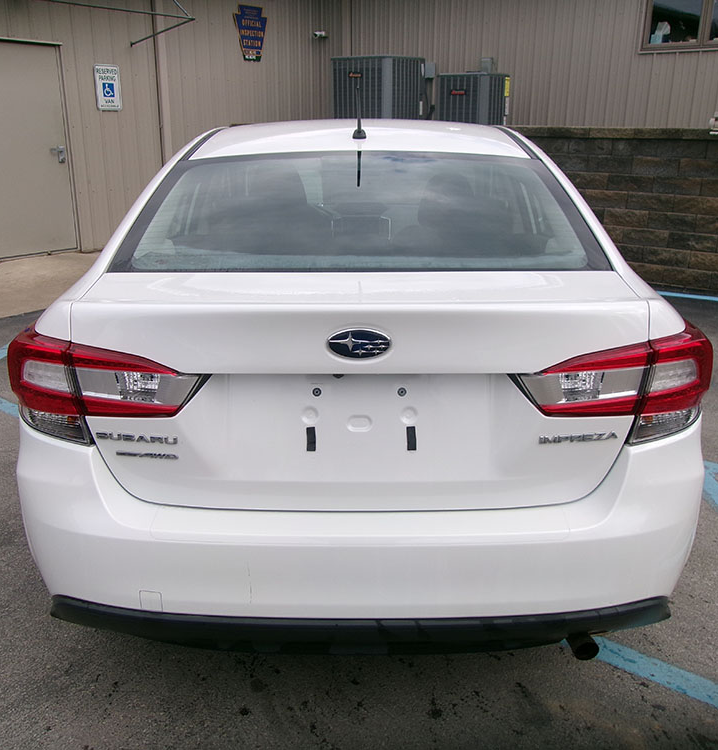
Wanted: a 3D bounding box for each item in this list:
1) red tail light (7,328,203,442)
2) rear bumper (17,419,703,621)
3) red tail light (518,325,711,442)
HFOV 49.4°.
[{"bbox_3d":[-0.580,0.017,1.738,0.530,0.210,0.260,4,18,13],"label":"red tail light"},{"bbox_3d":[0.000,0.322,1.869,1.740,0.390,0.480,0,17,0],"label":"rear bumper"},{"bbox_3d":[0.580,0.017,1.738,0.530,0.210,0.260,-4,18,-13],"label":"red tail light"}]

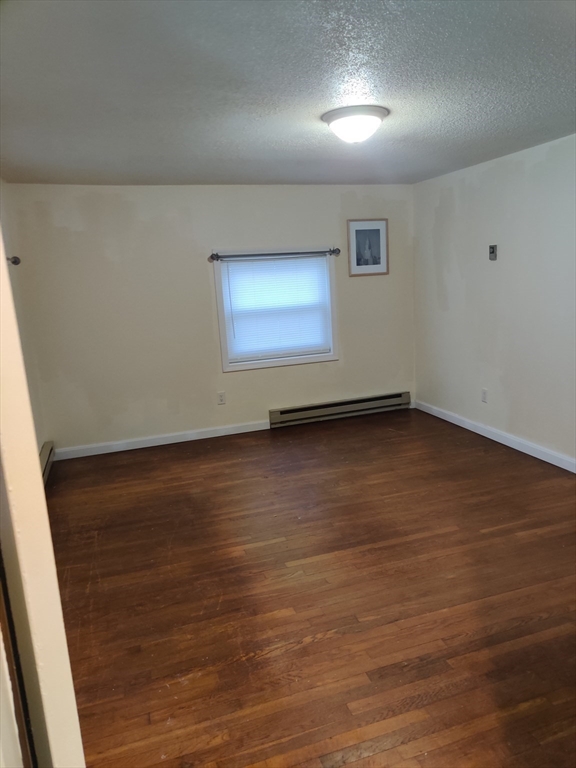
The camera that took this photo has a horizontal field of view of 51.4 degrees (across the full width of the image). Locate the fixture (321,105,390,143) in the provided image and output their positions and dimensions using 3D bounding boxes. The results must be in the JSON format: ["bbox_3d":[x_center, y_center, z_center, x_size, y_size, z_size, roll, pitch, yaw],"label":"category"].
[{"bbox_3d":[0.349,-1.305,3.056,0.350,0.126,0.350,-7,11,-18],"label":"fixture"}]

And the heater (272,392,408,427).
[{"bbox_3d":[0.520,0.246,5.830,1.465,0.175,0.065,-7,11,-18],"label":"heater"}]

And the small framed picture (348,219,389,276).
[{"bbox_3d":[0.764,-1.291,5.675,0.415,0.518,0.025,-7,11,-18],"label":"small framed picture"}]

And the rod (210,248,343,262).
[{"bbox_3d":[-0.093,-1.159,5.364,1.225,0.055,0.090,-7,11,-18],"label":"rod"}]

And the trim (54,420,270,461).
[{"bbox_3d":[-1.088,0.499,5.348,1.950,0.088,0.018,-7,11,-18],"label":"trim"}]

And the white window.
[{"bbox_3d":[-0.079,-0.687,5.491,1.050,0.960,0.050,-7,11,-18],"label":"white window"}]

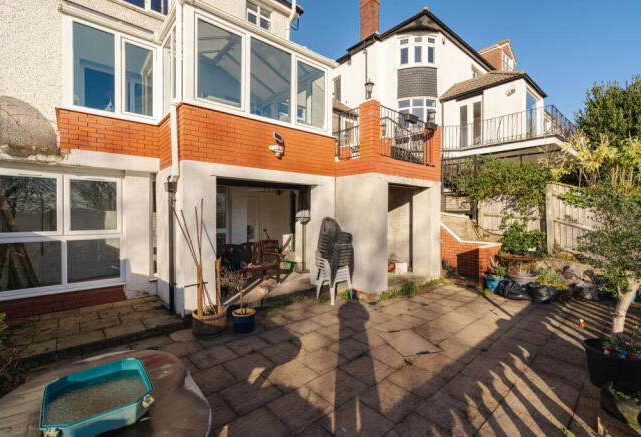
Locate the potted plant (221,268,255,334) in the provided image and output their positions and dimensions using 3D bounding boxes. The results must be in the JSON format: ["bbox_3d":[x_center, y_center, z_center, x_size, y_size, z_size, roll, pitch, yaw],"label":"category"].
[{"bbox_3d":[-1.139,1.148,4.094,0.460,0.800,0.420,0,1,-16],"label":"potted plant"}]

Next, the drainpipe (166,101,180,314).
[{"bbox_3d":[-2.171,-0.151,4.271,0.150,3.129,0.170,0,1,-40],"label":"drainpipe"}]

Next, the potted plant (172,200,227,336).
[{"bbox_3d":[-1.673,0.637,4.037,0.720,1.820,0.520,0,1,-23],"label":"potted plant"}]

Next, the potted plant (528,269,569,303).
[{"bbox_3d":[4.386,1.262,5.596,0.640,0.570,0.580,1,1,38],"label":"potted plant"}]

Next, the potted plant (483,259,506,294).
[{"bbox_3d":[3.669,1.187,6.115,0.440,0.700,0.440,1,1,31],"label":"potted plant"}]

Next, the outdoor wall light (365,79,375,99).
[{"bbox_3d":[0.963,-2.494,5.630,0.190,0.430,0.190,0,1,10],"label":"outdoor wall light"}]

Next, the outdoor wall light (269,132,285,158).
[{"bbox_3d":[-0.765,-1.283,5.154,0.220,0.450,0.180,0,1,-40],"label":"outdoor wall light"}]

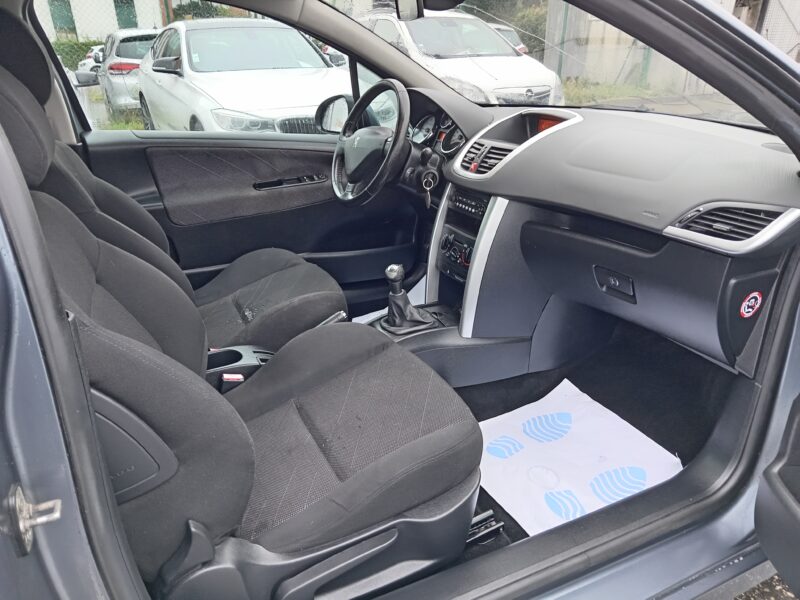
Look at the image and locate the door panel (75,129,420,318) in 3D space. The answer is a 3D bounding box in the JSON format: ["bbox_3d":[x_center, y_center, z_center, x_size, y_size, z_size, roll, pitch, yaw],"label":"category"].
[{"bbox_3d":[-0.403,-0.286,1.982,1.120,0.610,0.130,-9,23,-24],"label":"door panel"}]

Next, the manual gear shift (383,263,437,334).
[{"bbox_3d":[0.025,-0.013,1.506,0.145,0.180,0.105,-9,23,-24],"label":"manual gear shift"}]

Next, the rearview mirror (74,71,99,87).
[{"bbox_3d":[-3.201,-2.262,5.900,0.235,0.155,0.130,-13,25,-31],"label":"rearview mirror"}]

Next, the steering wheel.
[{"bbox_3d":[-0.075,-0.456,1.705,0.105,0.377,0.377,17,11,-31],"label":"steering wheel"}]

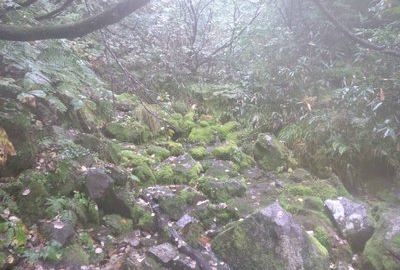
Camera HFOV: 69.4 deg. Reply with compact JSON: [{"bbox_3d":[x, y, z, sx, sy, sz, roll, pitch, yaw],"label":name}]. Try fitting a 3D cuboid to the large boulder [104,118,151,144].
[{"bbox_3d":[-1.681,-0.081,6.700,1.035,0.484,0.724,0,7,0],"label":"large boulder"}]

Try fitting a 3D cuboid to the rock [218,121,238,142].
[{"bbox_3d":[0.582,-0.071,5.900,0.396,0.360,0.400,0,6,0],"label":"rock"}]

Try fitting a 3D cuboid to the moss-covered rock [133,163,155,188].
[{"bbox_3d":[-0.913,0.666,4.750,0.383,0.360,0.344,0,7,0],"label":"moss-covered rock"}]

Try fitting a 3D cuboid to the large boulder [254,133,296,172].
[{"bbox_3d":[1.411,0.327,5.400,0.708,0.646,0.647,0,7,0],"label":"large boulder"}]

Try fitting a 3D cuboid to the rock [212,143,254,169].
[{"bbox_3d":[0.661,0.424,5.700,0.804,0.453,0.603,0,7,0],"label":"rock"}]

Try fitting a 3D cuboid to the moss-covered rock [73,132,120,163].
[{"bbox_3d":[-1.576,0.190,4.400,0.709,0.420,0.550,0,6,0],"label":"moss-covered rock"}]

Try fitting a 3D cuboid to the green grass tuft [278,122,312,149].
[{"bbox_3d":[1.653,0.009,5.000,0.571,0.460,0.500,0,6,0],"label":"green grass tuft"}]

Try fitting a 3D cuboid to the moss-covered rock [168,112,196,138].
[{"bbox_3d":[-0.466,-0.280,7.700,0.724,0.635,0.579,0,7,0],"label":"moss-covered rock"}]

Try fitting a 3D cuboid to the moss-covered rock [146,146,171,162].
[{"bbox_3d":[-0.862,0.384,6.000,0.483,0.294,0.387,0,7,0],"label":"moss-covered rock"}]

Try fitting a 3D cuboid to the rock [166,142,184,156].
[{"bbox_3d":[-0.534,0.294,6.300,0.381,0.271,0.343,0,7,0],"label":"rock"}]

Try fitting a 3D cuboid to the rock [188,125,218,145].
[{"bbox_3d":[0.085,0.012,7.000,0.705,0.428,0.564,0,7,0],"label":"rock"}]

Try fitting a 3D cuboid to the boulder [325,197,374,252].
[{"bbox_3d":[1.656,0.991,3.200,0.537,0.555,0.430,0,7,0],"label":"boulder"}]

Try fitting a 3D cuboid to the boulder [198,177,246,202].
[{"bbox_3d":[0.292,0.707,3.750,0.604,0.270,0.450,0,6,0],"label":"boulder"}]

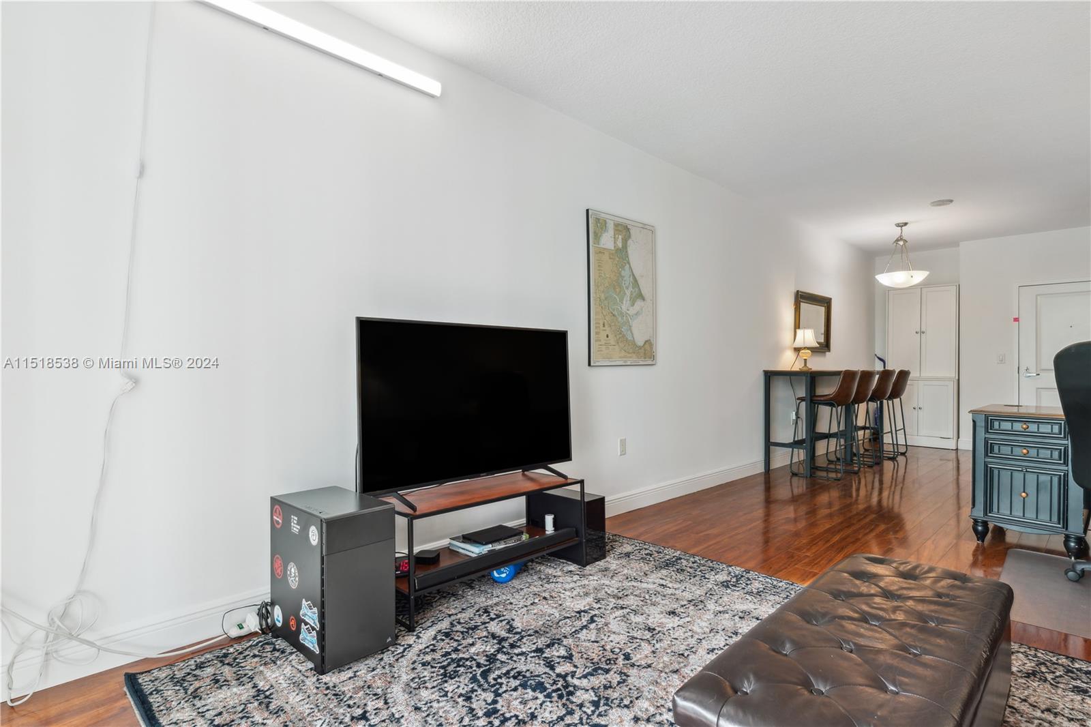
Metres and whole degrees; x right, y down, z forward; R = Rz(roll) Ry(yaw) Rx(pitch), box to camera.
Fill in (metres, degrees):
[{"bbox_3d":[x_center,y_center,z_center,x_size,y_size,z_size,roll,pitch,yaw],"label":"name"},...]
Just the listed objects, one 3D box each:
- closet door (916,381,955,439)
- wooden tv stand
[{"bbox_3d":[5.198,0.606,6.854,0.033,0.748,0.396,0,0,-41],"label":"closet door"},{"bbox_3d":[-0.319,0.856,2.596,1.023,0.462,0.440,0,0,-42],"label":"wooden tv stand"}]

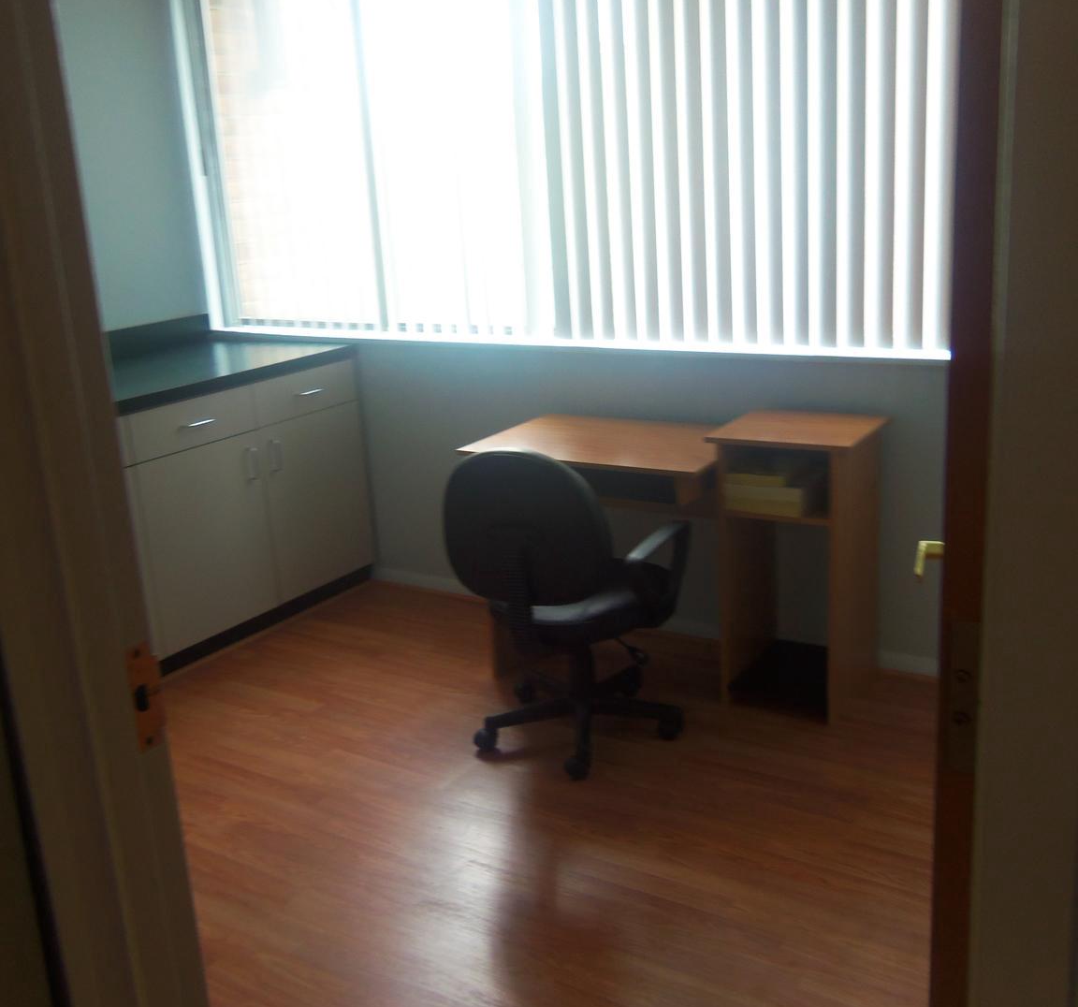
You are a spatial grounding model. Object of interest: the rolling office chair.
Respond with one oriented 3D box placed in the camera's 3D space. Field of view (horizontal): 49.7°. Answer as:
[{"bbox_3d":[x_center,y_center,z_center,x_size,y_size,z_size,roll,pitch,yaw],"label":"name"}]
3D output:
[{"bbox_3d":[0.105,0.223,3.174,0.623,0.859,0.623,7,19,32],"label":"rolling office chair"}]

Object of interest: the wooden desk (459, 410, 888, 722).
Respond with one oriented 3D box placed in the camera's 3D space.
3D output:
[{"bbox_3d":[0.404,0.147,3.512,1.175,0.784,0.555,7,19,32],"label":"wooden desk"}]

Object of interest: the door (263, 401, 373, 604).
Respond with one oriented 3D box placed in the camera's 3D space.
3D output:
[{"bbox_3d":[-0.820,-0.004,4.334,0.025,0.651,0.511,7,19,32],"label":"door"}]

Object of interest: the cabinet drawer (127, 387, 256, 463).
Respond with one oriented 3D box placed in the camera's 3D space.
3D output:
[{"bbox_3d":[-1.123,-0.264,3.812,0.030,0.161,0.523,7,19,32],"label":"cabinet drawer"}]

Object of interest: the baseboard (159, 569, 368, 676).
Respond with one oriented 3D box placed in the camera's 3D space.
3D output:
[{"bbox_3d":[-0.966,0.406,4.209,0.020,0.064,1.076,7,19,32],"label":"baseboard"}]

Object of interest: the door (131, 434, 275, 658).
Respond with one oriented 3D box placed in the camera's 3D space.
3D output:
[{"bbox_3d":[-1.100,0.131,3.919,0.025,0.651,0.520,7,19,32],"label":"door"}]

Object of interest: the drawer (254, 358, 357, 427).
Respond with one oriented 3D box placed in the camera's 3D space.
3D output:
[{"bbox_3d":[-0.845,-0.399,4.225,0.030,0.161,0.505,7,19,32],"label":"drawer"}]

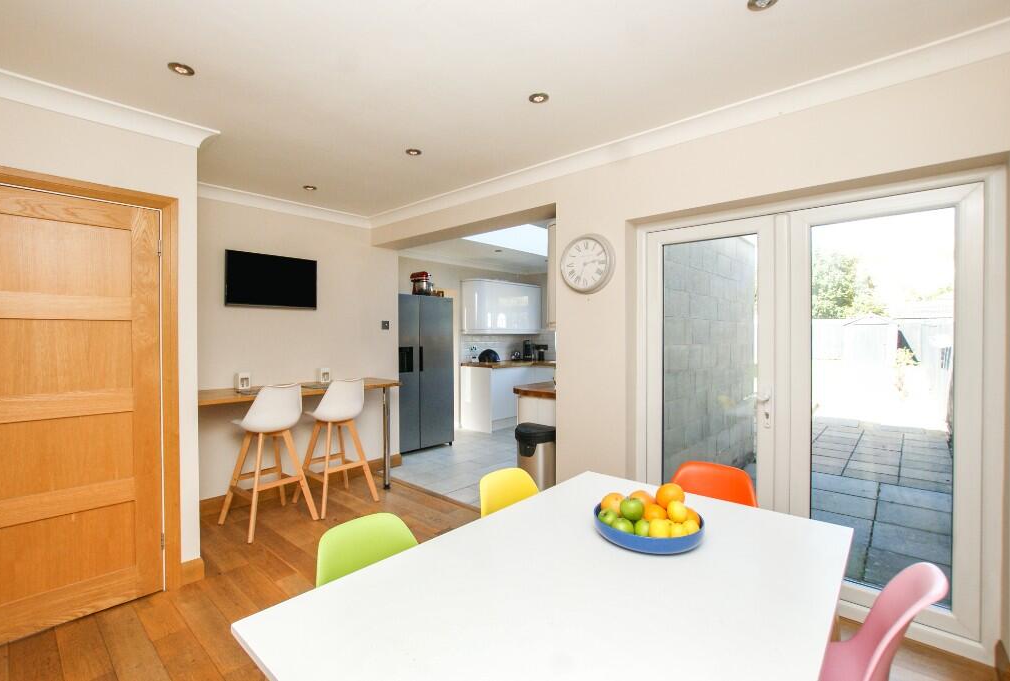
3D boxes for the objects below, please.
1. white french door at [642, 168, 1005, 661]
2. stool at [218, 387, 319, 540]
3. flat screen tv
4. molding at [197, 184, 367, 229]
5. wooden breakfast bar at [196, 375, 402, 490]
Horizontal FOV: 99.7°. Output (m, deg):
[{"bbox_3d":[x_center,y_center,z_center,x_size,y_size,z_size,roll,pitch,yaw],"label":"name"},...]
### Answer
[{"bbox_3d":[1.406,0.303,2.166,1.461,1.991,0.080,0,1,39],"label":"white french door"},{"bbox_3d":[-1.705,0.807,3.070,0.530,1.000,0.480,1,1,39],"label":"stool"},{"bbox_3d":[-1.862,-0.471,3.438,0.653,0.410,0.060,-1,1,-44],"label":"flat screen tv"},{"bbox_3d":[-1.819,-1.105,3.540,0.090,0.090,1.600,1,1,44],"label":"molding"},{"bbox_3d":[-1.654,0.839,3.384,0.610,0.925,1.540,1,1,44],"label":"wooden breakfast bar"}]

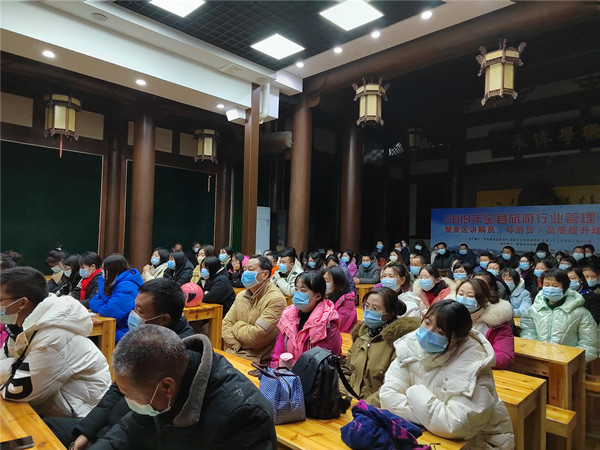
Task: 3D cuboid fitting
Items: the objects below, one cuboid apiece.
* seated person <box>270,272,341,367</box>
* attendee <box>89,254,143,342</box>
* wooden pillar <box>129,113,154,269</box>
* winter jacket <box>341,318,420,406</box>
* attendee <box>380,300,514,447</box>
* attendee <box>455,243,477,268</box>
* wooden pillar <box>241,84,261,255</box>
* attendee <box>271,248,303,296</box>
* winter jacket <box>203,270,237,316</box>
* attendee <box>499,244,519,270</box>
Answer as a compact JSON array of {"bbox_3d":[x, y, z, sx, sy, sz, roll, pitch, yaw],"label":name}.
[{"bbox_3d":[-0.051,0.866,2.207,0.480,1.200,0.640,0,-2,38],"label":"seated person"},{"bbox_3d":[-1.892,0.963,4.044,0.720,1.280,0.520,3,-2,-36],"label":"attendee"},{"bbox_3d":[-2.599,-0.188,6.610,0.380,3.460,0.380,0,-2,44],"label":"wooden pillar"},{"bbox_3d":[0.429,0.786,2.099,0.460,0.600,0.400,0,-2,44],"label":"winter jacket"},{"bbox_3d":[0.533,0.890,1.496,0.550,1.160,0.660,0,-2,38],"label":"attendee"},{"bbox_3d":[3.213,1.072,7.879,0.520,1.300,0.660,0,-2,35],"label":"attendee"},{"bbox_3d":[-0.850,-0.335,6.800,0.160,4.100,0.180,0,-2,44],"label":"wooden pillar"},{"bbox_3d":[-0.167,0.999,5.322,0.540,1.380,0.750,0,-2,44],"label":"attendee"},{"bbox_3d":[-0.962,0.850,4.765,0.460,0.610,0.430,0,-2,44],"label":"winter jacket"},{"bbox_3d":[3.377,1.044,6.481,0.520,1.280,0.660,0,-2,37],"label":"attendee"}]

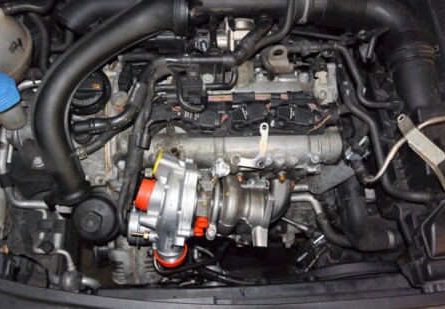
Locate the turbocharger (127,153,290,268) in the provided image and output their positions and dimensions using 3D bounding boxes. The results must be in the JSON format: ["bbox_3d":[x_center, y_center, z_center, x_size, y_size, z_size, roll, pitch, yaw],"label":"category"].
[{"bbox_3d":[-0.019,0.099,0.585,0.265,0.150,0.155,0,60,0],"label":"turbocharger"}]

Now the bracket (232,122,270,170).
[{"bbox_3d":[0.044,-0.015,0.575,0.064,0.025,0.080,0,60,0],"label":"bracket"}]

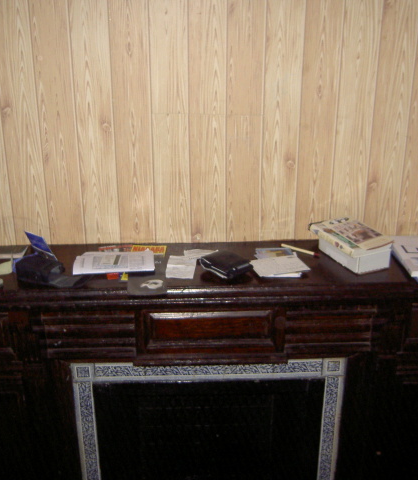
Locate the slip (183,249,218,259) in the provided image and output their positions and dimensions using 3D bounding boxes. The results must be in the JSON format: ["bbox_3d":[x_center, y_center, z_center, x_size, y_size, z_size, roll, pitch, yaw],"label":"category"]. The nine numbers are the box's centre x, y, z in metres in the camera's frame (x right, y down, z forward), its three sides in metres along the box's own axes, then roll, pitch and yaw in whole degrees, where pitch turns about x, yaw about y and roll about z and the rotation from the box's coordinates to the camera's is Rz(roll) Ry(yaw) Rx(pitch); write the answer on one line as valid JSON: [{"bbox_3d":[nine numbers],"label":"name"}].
[{"bbox_3d":[-0.023,0.040,1.840,0.098,0.006,0.055,0,22,0],"label":"slip"}]

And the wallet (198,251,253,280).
[{"bbox_3d":[0.045,0.069,1.739,0.098,0.028,0.117,-20,30,-41],"label":"wallet"}]

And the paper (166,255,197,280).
[{"bbox_3d":[-0.074,0.074,1.754,0.075,0.007,0.142,2,22,5],"label":"paper"}]

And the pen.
[{"bbox_3d":[0.270,0.030,1.861,0.129,0.008,0.008,18,28,37],"label":"pen"}]

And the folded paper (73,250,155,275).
[{"bbox_3d":[-0.262,0.066,1.756,0.217,0.017,0.135,-3,22,-7],"label":"folded paper"}]

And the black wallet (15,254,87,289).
[{"bbox_3d":[-0.420,0.078,1.694,0.172,0.045,0.088,11,24,24],"label":"black wallet"}]

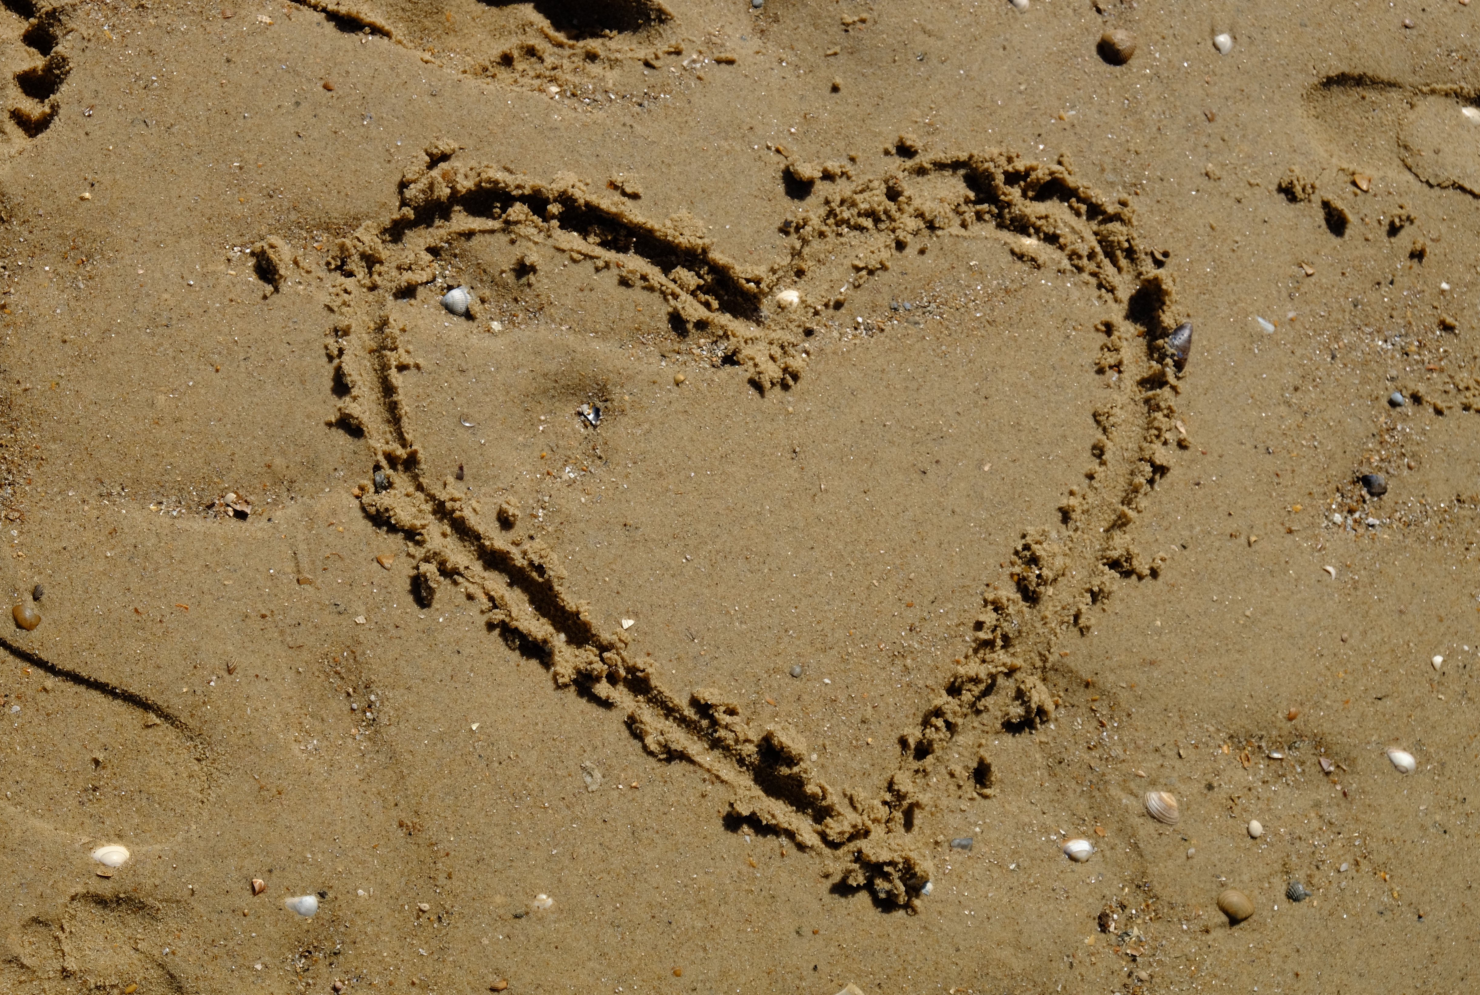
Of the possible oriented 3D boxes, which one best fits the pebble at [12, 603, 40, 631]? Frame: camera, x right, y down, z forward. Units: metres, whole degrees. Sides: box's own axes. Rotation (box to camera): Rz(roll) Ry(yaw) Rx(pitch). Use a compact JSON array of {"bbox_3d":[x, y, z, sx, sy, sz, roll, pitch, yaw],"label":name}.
[{"bbox_3d":[-0.403,0.067,1.568,0.018,0.006,0.012,34,71,13],"label":"pebble"}]

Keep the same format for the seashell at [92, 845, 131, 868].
[{"bbox_3d":[-0.373,0.213,1.647,0.022,0.006,0.013,0,65,0],"label":"seashell"}]

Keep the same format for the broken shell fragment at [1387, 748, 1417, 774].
[{"bbox_3d":[0.365,0.145,1.535,0.018,0.006,0.012,37,72,14],"label":"broken shell fragment"}]

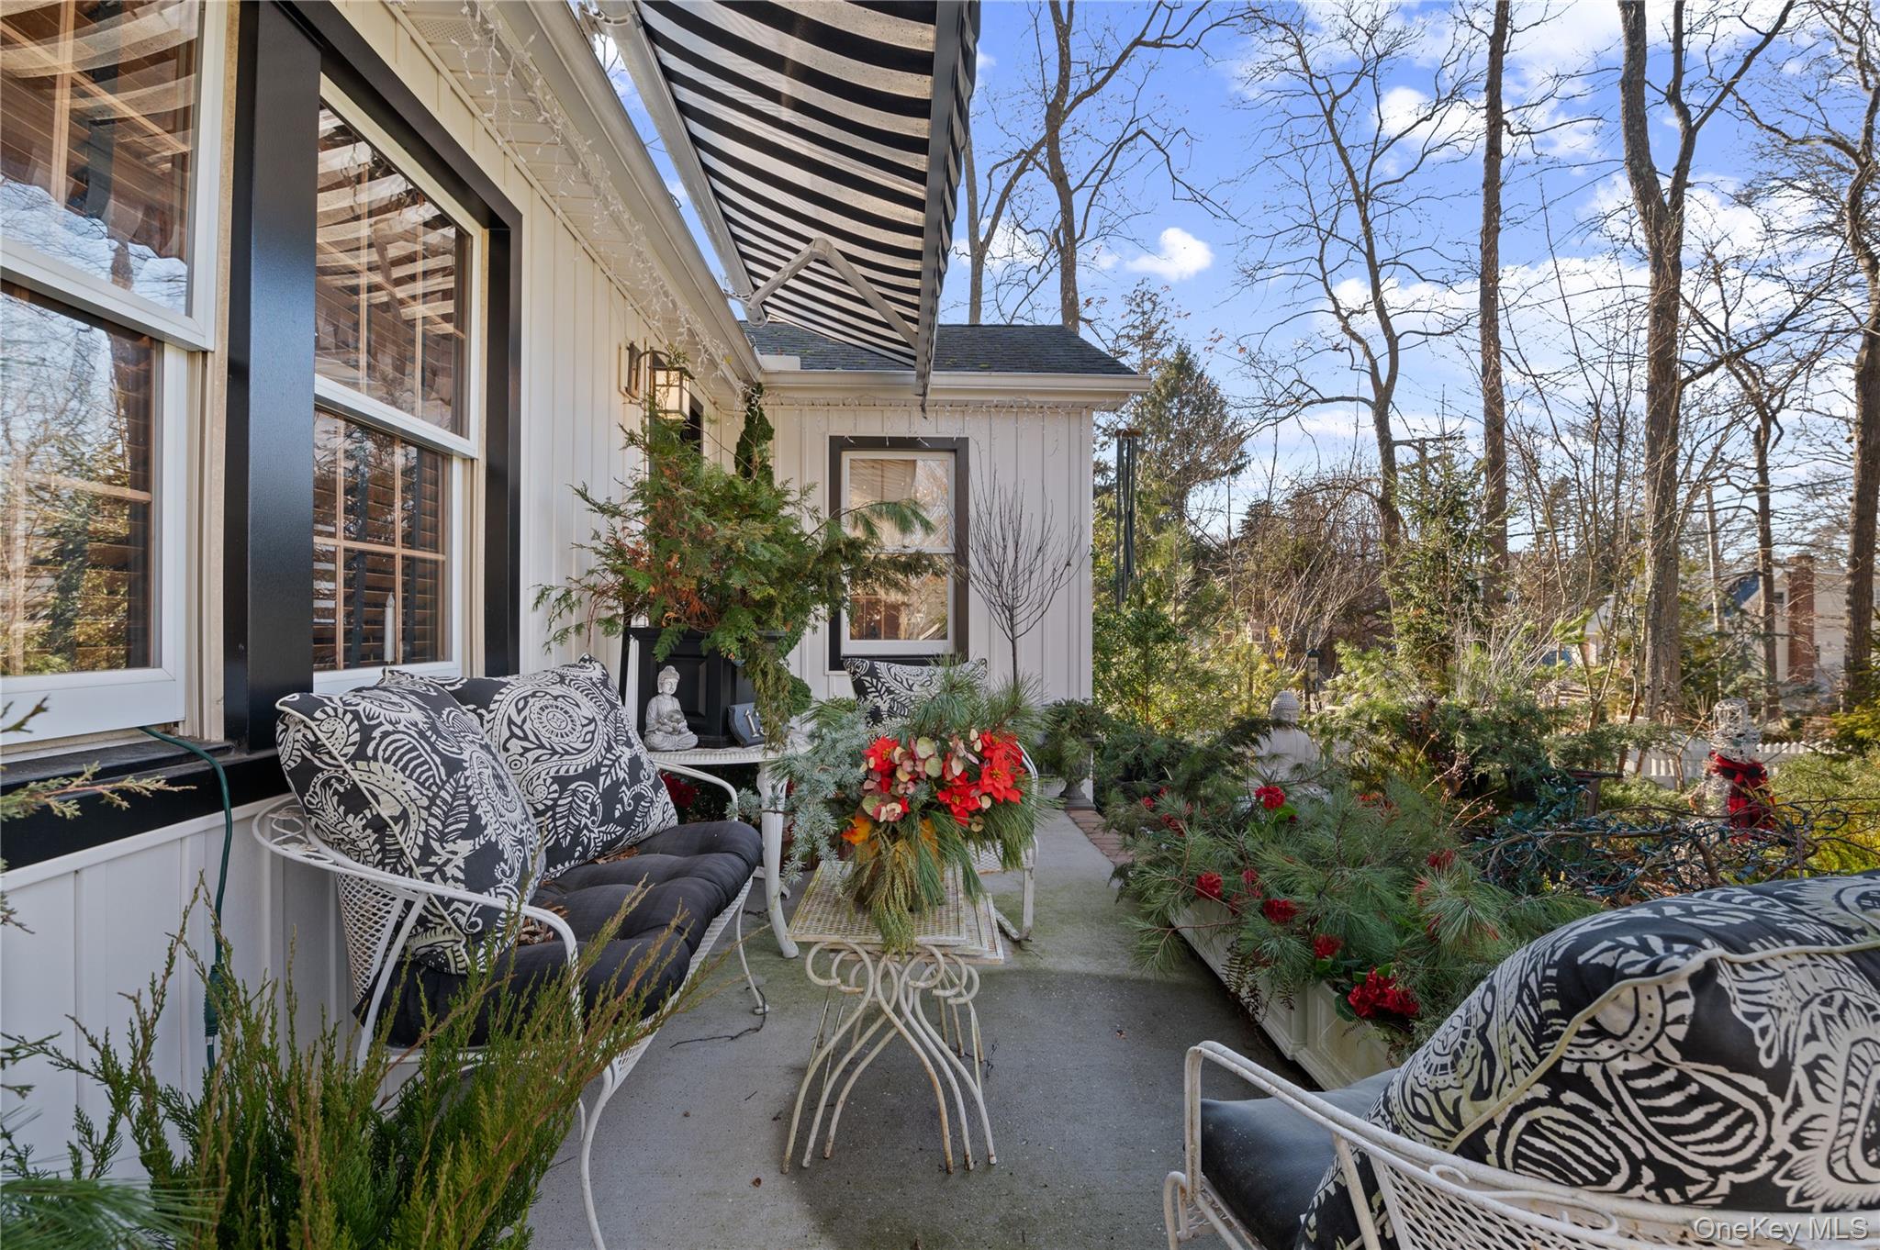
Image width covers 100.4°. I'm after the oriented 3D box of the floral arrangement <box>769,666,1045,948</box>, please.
[{"bbox_3d":[-0.080,0.395,1.920,0.650,0.580,0.560,0,0,-2],"label":"floral arrangement"}]

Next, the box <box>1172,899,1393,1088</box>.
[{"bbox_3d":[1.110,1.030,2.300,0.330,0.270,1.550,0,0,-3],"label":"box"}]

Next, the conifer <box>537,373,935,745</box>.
[{"bbox_3d":[-0.780,-0.270,3.060,1.350,1.400,1.000,0,0,-6],"label":"conifer"}]

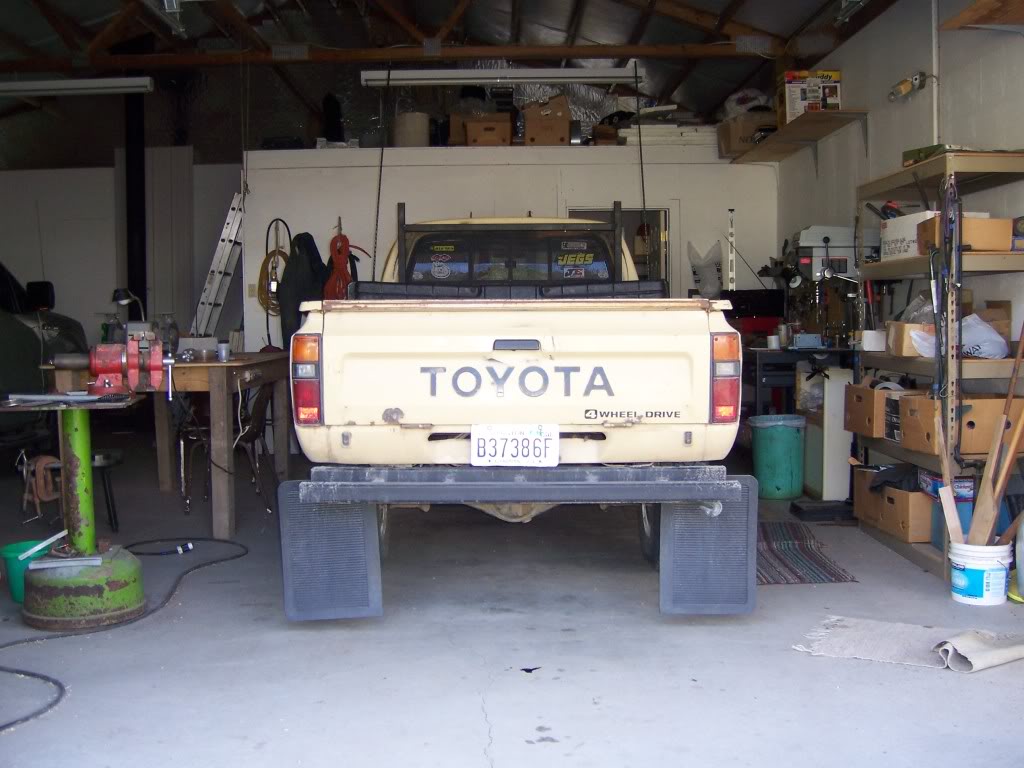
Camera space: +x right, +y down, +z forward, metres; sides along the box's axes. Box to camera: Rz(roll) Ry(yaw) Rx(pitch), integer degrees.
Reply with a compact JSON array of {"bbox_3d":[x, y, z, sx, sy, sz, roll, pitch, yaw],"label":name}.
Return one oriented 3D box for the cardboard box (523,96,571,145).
[{"bbox_3d":[0.290,-2.221,9.160,0.410,0.430,0.420,0,4,0],"label":"cardboard box"}]

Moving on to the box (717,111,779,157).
[{"bbox_3d":[1.935,-1.978,8.507,0.450,0.320,0.400,-1,3,-1],"label":"box"}]

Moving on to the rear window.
[{"bbox_3d":[-0.011,-0.657,5.844,1.150,0.340,0.100,-1,3,-1],"label":"rear window"}]

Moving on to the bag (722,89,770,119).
[{"bbox_3d":[1.897,-2.262,8.617,0.400,0.260,0.340,0,4,0],"label":"bag"}]

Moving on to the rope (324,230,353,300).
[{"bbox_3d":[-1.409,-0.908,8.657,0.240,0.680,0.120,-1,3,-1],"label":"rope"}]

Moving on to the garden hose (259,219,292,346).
[{"bbox_3d":[-1.986,-0.863,8.961,0.260,1.060,0.100,0,4,0],"label":"garden hose"}]

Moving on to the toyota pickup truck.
[{"bbox_3d":[-0.003,-0.087,5.833,1.700,1.780,4.650,0,4,0],"label":"toyota pickup truck"}]

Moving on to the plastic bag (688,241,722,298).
[{"bbox_3d":[1.540,-0.918,8.496,0.280,0.470,0.160,-1,3,-1],"label":"plastic bag"}]

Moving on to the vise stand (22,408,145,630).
[{"bbox_3d":[-1.667,0.492,4.100,0.480,0.810,0.480,-1,3,-1],"label":"vise stand"}]

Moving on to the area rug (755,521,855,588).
[{"bbox_3d":[1.225,0.803,5.197,0.620,0.015,1.450,0,3,8],"label":"area rug"}]

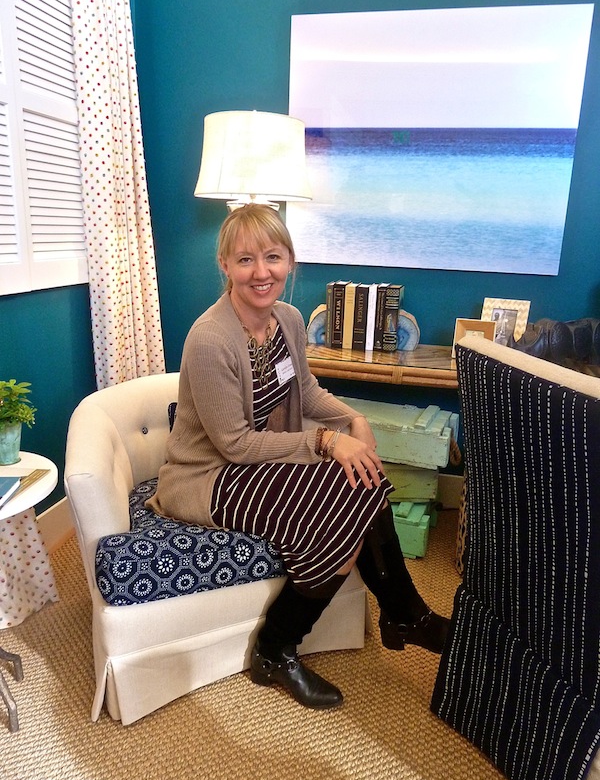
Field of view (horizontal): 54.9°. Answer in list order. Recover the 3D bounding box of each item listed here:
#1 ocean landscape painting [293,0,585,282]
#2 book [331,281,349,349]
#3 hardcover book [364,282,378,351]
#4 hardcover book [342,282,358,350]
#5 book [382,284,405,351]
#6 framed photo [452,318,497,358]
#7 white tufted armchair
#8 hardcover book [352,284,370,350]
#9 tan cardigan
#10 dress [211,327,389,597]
[{"bbox_3d":[0.476,-0.928,2.207,1.067,0.910,0.030,6,16,12],"label":"ocean landscape painting"},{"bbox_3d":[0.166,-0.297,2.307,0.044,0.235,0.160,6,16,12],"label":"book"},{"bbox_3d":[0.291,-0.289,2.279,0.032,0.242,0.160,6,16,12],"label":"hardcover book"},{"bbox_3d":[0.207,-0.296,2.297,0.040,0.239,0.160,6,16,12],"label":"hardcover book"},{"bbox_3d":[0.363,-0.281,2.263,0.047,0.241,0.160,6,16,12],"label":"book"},{"bbox_3d":[0.648,-0.187,2.145,0.141,0.148,0.030,6,10,15],"label":"framed photo"},{"bbox_3d":[-0.274,0.347,1.734,0.760,0.720,0.720,-5,17,-25],"label":"white tufted armchair"},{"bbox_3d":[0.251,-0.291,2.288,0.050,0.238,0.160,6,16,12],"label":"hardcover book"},{"bbox_3d":[-0.099,0.043,1.489,0.480,0.590,0.460,-9,19,-35],"label":"tan cardigan"},{"bbox_3d":[-0.039,0.141,1.483,0.560,0.700,0.420,15,20,39],"label":"dress"}]

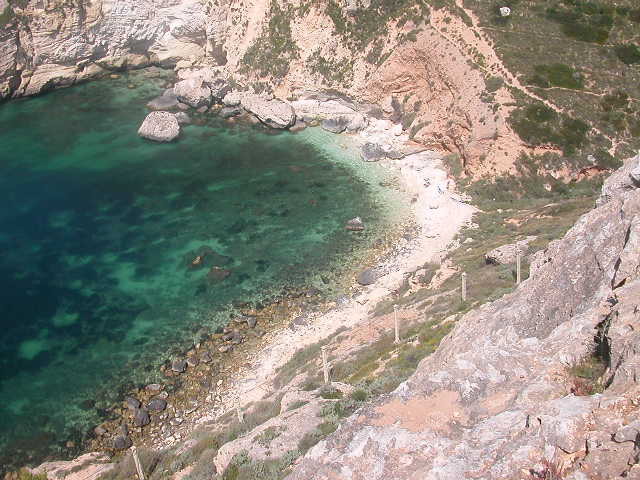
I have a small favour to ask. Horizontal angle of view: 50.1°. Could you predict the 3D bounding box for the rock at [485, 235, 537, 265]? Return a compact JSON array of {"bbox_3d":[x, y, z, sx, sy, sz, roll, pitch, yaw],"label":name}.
[{"bbox_3d":[13.923,0.767,50.000,3.500,1.350,2.000,1,30,7],"label":"rock"}]

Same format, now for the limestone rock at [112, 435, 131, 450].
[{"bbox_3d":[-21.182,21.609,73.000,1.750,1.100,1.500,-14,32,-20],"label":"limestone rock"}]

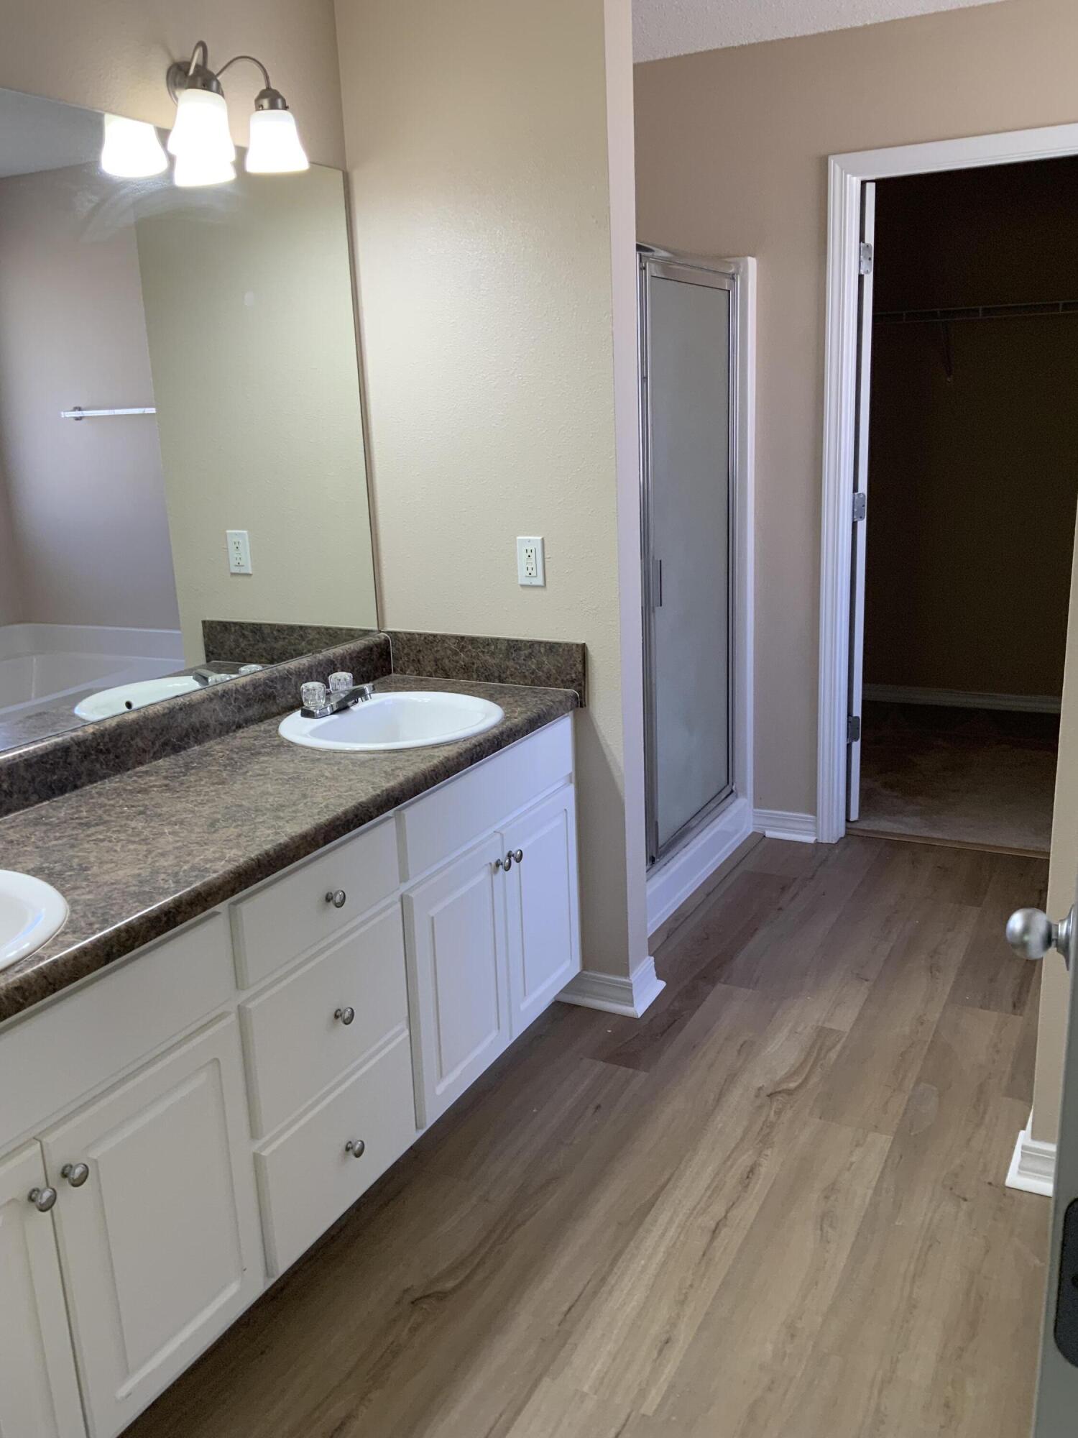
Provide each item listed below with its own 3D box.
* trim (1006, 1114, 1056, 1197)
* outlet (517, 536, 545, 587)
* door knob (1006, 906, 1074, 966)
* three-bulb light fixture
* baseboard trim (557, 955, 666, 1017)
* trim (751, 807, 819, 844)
[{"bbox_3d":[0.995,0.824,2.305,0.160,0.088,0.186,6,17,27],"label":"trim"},{"bbox_3d":[-0.016,-0.364,2.798,0.071,0.115,0.010,6,17,27],"label":"outlet"},{"bbox_3d":[0.510,0.221,1.222,0.066,0.065,0.065,5,17,25],"label":"door knob"},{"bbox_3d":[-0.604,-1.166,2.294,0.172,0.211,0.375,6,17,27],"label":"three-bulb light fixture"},{"bbox_3d":[0.182,0.657,3.060,0.229,0.086,0.182,6,17,27],"label":"baseboard trim"},{"bbox_3d":[0.828,0.359,4.077,0.220,0.084,0.037,6,17,27],"label":"trim"}]

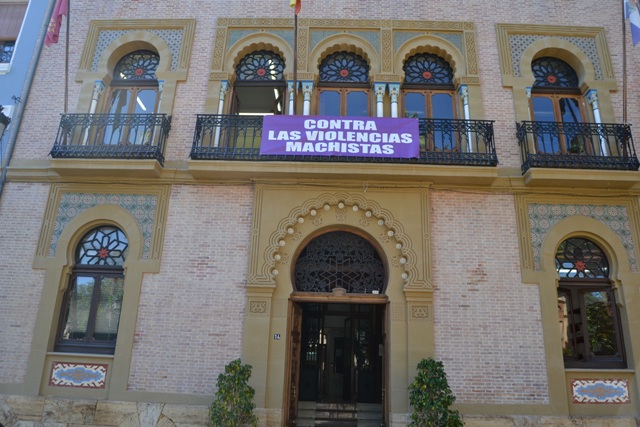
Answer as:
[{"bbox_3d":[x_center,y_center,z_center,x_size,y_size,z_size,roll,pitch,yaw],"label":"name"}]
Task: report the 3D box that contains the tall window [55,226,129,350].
[{"bbox_3d":[-4.597,1.521,9.934,1.252,2.616,0.150,1,-17,1],"label":"tall window"}]

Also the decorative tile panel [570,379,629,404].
[{"bbox_3d":[5.307,3.362,9.053,1.076,0.434,0.040,1,-17,1],"label":"decorative tile panel"}]

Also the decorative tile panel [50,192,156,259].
[{"bbox_3d":[-4.517,0.262,10.137,2.076,1.409,0.050,1,-17,1],"label":"decorative tile panel"}]

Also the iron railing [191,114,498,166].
[{"bbox_3d":[0.501,-1.466,10.293,6.403,1.040,0.480,1,-17,1],"label":"iron railing"}]

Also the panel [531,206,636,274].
[{"bbox_3d":[5.390,0.514,9.890,2.076,1.409,0.050,1,-17,1],"label":"panel"}]

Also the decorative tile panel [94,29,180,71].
[{"bbox_3d":[-4.302,-3.848,11.388,2.029,1.139,0.050,1,-17,1],"label":"decorative tile panel"}]

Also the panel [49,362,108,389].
[{"bbox_3d":[-4.669,3.132,9.296,1.101,0.434,0.040,1,-17,1],"label":"panel"}]

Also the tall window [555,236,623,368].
[{"bbox_3d":[5.391,1.765,9.687,1.242,2.616,0.150,1,-17,1],"label":"tall window"}]

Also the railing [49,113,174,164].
[{"bbox_3d":[-4.476,-1.573,10.412,2.313,1.050,0.480,1,-17,1],"label":"railing"}]

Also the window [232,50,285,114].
[{"bbox_3d":[-1.427,-2.504,11.150,1.222,2.959,0.150,1,-17,1],"label":"window"}]

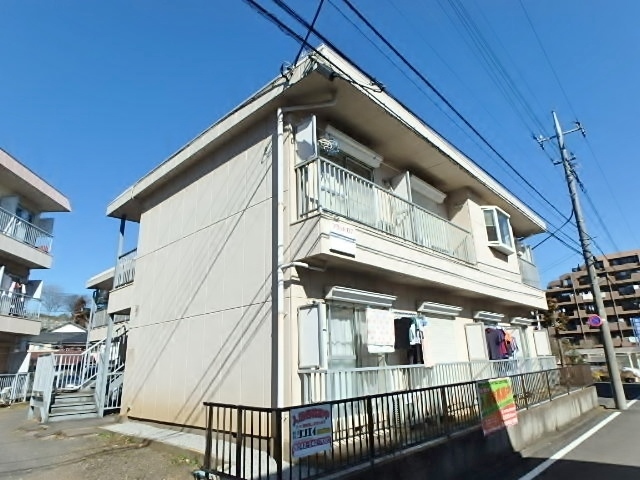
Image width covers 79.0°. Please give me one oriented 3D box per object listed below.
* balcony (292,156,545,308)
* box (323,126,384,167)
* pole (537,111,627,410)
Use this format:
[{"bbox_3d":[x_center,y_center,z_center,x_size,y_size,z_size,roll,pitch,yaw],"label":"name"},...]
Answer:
[{"bbox_3d":[3.557,0.611,9.493,0.620,1.480,10.960,-17,-23,41],"label":"balcony"},{"bbox_3d":[0.681,-1.728,7.466,0.200,0.240,1.690,-17,-23,41],"label":"box"},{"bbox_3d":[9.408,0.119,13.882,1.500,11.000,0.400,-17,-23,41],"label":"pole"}]

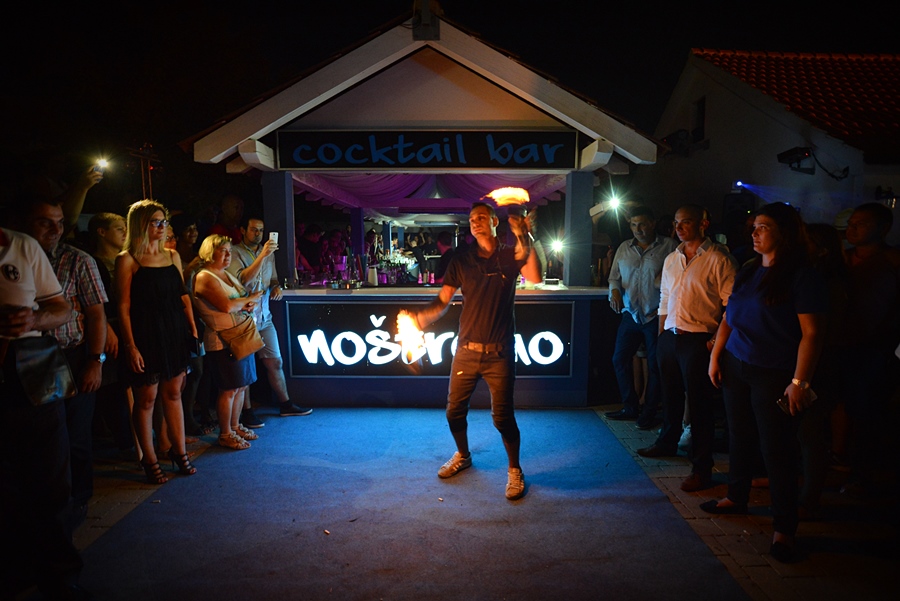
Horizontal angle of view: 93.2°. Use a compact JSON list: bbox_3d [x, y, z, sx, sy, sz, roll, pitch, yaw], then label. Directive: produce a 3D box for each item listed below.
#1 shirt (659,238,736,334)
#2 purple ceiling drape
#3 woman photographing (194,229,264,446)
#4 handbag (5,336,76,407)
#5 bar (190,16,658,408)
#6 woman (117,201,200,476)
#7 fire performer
[{"bbox_3d":[1.590,-0.090,2.738,0.300,0.640,0.500,-4,8,-33],"label":"shirt"},{"bbox_3d":[-0.200,-1.558,5.204,2.600,0.600,3.000,0,7,0],"label":"purple ceiling drape"},{"bbox_3d":[-1.670,0.297,3.257,0.430,1.600,0.440,3,7,26],"label":"woman photographing"},{"bbox_3d":[-1.740,0.297,1.797,0.100,0.270,0.210,6,9,40],"label":"handbag"},{"bbox_3d":[-0.190,-0.738,5.250,3.650,3.200,3.800,0,7,1],"label":"bar"},{"bbox_3d":[-1.880,0.278,2.771,0.360,1.760,0.460,6,9,40],"label":"woman"},{"bbox_3d":[0.130,0.293,2.602,0.820,1.770,0.520,1,7,12],"label":"fire performer"}]

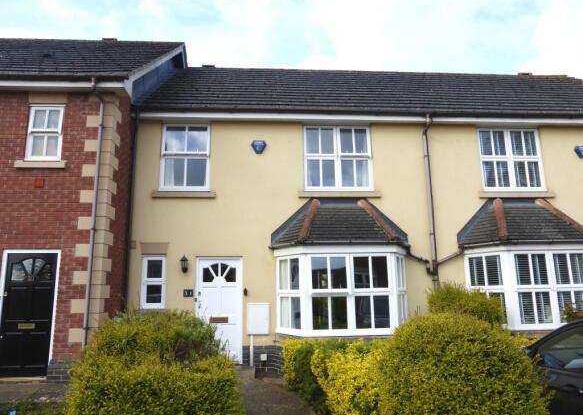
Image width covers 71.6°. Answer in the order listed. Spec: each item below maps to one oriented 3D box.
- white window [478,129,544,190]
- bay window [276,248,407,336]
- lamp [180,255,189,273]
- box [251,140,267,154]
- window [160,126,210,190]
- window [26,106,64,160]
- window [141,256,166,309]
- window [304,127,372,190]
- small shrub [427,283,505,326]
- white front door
[{"bbox_3d":[4.971,-1.066,9.125,1.456,1.439,0.120,0,-11,-5],"label":"white window"},{"bbox_3d":[1.067,1.610,7.857,2.765,1.621,0.800,0,-11,-5],"label":"bay window"},{"bbox_3d":[-2.098,1.122,7.942,0.172,0.356,0.220,0,-11,-5],"label":"lamp"},{"bbox_3d":[-0.683,-1.262,8.587,0.330,0.307,0.080,0,-11,-5],"label":"box"},{"bbox_3d":[-2.223,-1.053,8.545,1.015,1.439,0.120,0,-11,-5],"label":"window"},{"bbox_3d":[-4.368,-1.317,7.196,0.594,1.040,0.122,0,-11,-5],"label":"window"},{"bbox_3d":[-2.721,1.483,8.017,0.455,1.026,0.120,0,-11,-5],"label":"window"},{"bbox_3d":[1.026,-1.059,8.807,1.485,1.439,0.120,0,-11,-5],"label":"window"},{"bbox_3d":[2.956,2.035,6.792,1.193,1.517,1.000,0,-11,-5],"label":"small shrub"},{"bbox_3d":[-1.414,2.037,8.015,0.901,2.050,0.120,0,-11,-5],"label":"white front door"}]

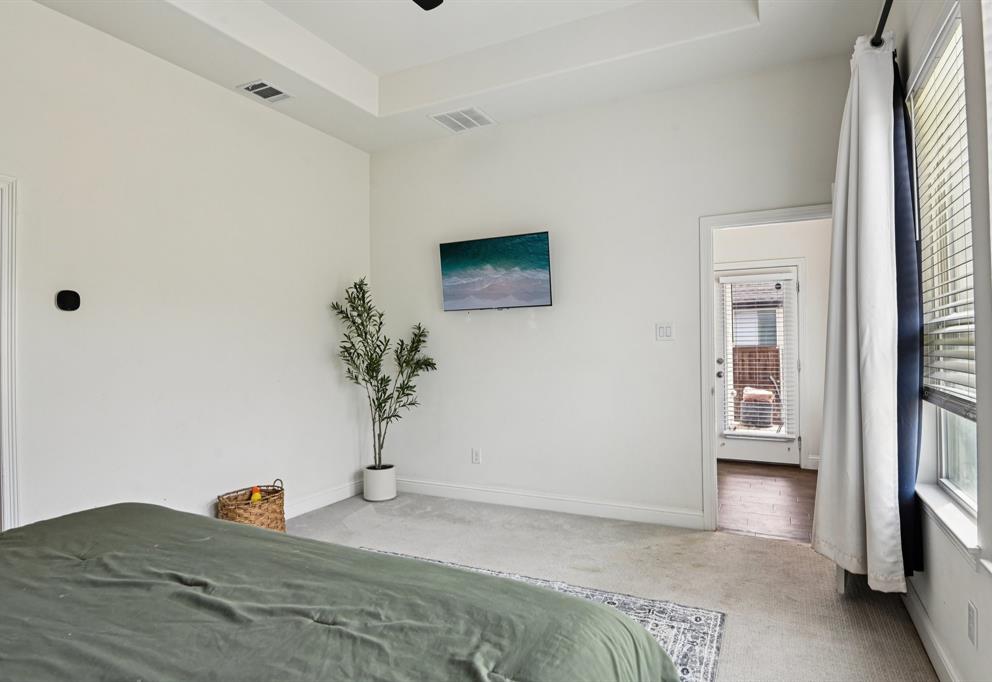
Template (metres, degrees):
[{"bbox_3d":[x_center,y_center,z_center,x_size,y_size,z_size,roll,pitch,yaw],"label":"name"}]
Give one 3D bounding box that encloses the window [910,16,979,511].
[{"bbox_3d":[1.677,-0.228,1.968,0.120,1.700,0.880,-1,-1,28],"label":"window"}]

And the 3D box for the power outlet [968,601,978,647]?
[{"bbox_3d":[1.479,0.883,1.682,0.010,0.128,0.084,-1,-1,28],"label":"power outlet"}]

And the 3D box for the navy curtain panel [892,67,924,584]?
[{"bbox_3d":[1.749,-0.155,2.358,0.130,2.220,0.380,-1,-1,28],"label":"navy curtain panel"}]

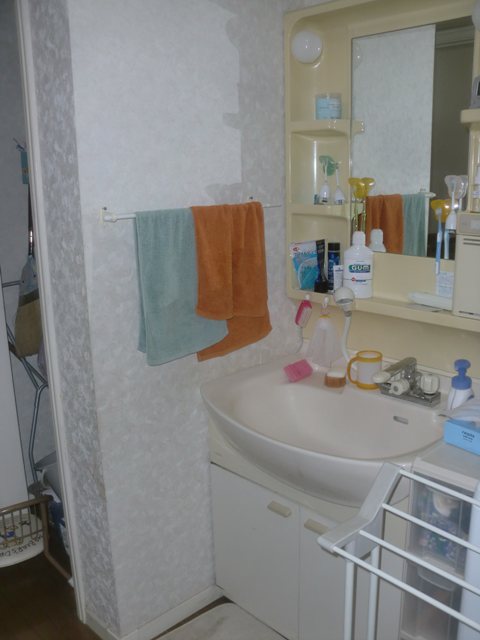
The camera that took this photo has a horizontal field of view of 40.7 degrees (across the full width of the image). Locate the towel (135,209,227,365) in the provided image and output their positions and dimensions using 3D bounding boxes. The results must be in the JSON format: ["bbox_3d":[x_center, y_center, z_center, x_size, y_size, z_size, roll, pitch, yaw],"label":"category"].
[{"bbox_3d":[-0.157,-0.104,1.786,0.285,0.410,0.065,-13,18,-41],"label":"towel"}]

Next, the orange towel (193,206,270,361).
[{"bbox_3d":[-0.013,-0.120,1.915,0.315,0.445,0.070,-13,18,-41],"label":"orange towel"}]

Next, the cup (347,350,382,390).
[{"bbox_3d":[0.358,0.144,1.865,0.104,0.094,0.077,1,14,11],"label":"cup"}]

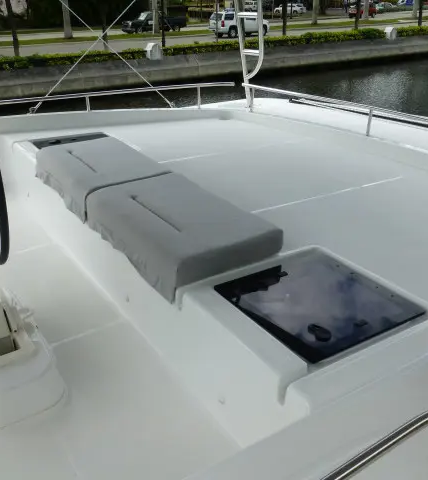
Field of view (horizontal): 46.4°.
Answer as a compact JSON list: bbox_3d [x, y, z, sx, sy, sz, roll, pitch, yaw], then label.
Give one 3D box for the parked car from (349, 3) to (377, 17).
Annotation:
[{"bbox_3d":[20.481,-31.595,68.661,4.400,1.750,1.820,-20,33,-36],"label":"parked car"}]

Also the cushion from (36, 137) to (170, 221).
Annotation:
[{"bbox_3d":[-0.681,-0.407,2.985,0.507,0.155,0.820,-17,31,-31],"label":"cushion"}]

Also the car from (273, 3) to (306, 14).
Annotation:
[{"bbox_3d":[11.530,-34.735,75.082,4.650,1.520,1.830,12,29,21],"label":"car"}]

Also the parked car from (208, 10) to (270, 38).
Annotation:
[{"bbox_3d":[2.166,-18.040,41.869,5.130,1.920,2.000,-16,31,-30],"label":"parked car"}]

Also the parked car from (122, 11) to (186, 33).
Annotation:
[{"bbox_3d":[-5.344,-19.932,45.646,5.800,1.900,2.000,-17,32,-32],"label":"parked car"}]

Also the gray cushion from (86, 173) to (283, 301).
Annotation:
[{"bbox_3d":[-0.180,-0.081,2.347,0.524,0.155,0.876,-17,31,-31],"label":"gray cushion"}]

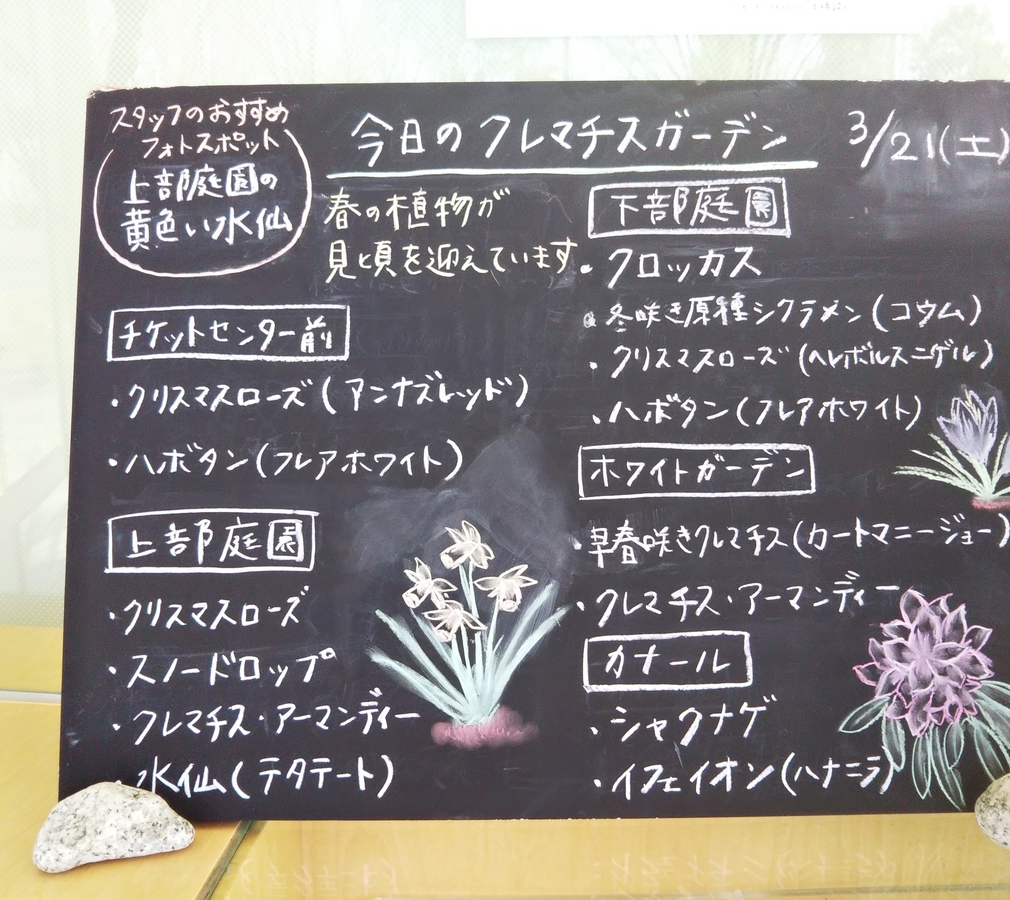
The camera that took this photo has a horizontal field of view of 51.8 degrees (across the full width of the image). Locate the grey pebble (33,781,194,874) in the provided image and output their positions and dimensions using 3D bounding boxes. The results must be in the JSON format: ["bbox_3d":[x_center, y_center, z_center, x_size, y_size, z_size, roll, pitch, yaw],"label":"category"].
[{"bbox_3d":[-0.220,0.207,0.587,0.087,0.039,0.044,-4,13,-14],"label":"grey pebble"}]

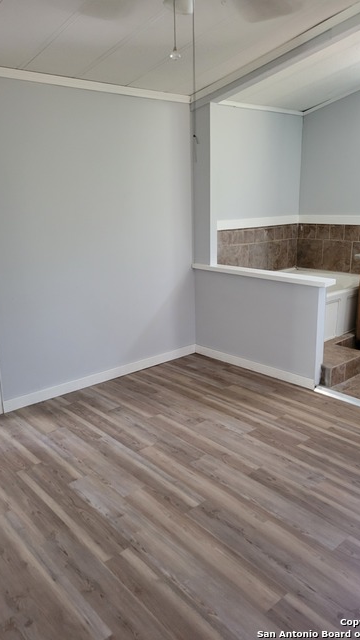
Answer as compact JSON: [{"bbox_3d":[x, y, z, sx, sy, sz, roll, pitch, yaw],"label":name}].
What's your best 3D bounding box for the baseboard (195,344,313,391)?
[{"bbox_3d":[0.593,0.381,4.143,0.015,0.089,1.317,-14,19,-40],"label":"baseboard"}]

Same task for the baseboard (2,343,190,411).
[{"bbox_3d":[-0.555,0.444,4.022,1.875,0.089,0.015,-14,19,-40],"label":"baseboard"}]

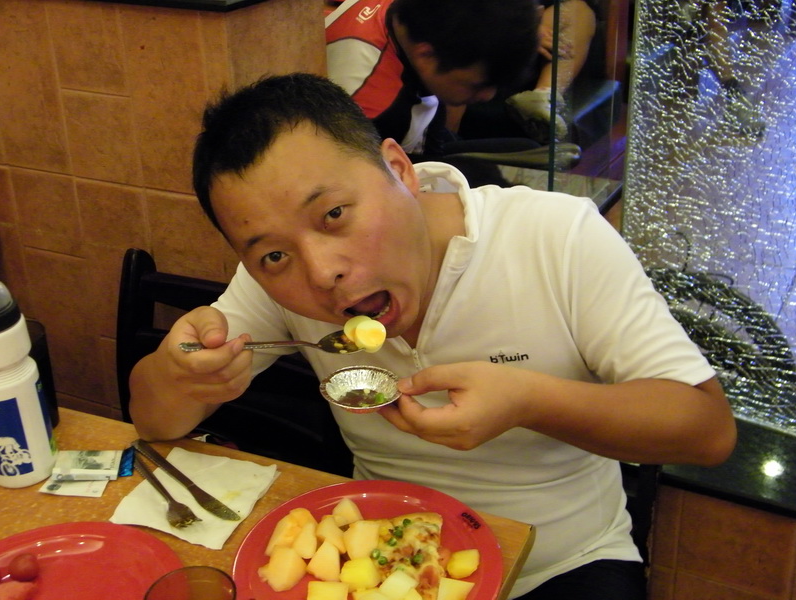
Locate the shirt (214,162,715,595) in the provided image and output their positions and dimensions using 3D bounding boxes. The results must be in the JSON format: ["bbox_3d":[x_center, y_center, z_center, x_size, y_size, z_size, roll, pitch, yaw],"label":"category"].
[{"bbox_3d":[0.085,0.090,1.080,0.520,0.530,0.310,9,36,24],"label":"shirt"}]

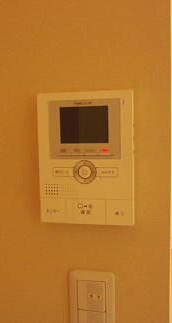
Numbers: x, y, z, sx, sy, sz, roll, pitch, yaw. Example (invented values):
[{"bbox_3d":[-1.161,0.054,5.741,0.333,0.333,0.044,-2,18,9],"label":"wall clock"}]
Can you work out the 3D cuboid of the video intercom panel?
[{"bbox_3d":[0.001,-0.004,0.426,0.133,0.183,0.026,0,5,11],"label":"video intercom panel"}]

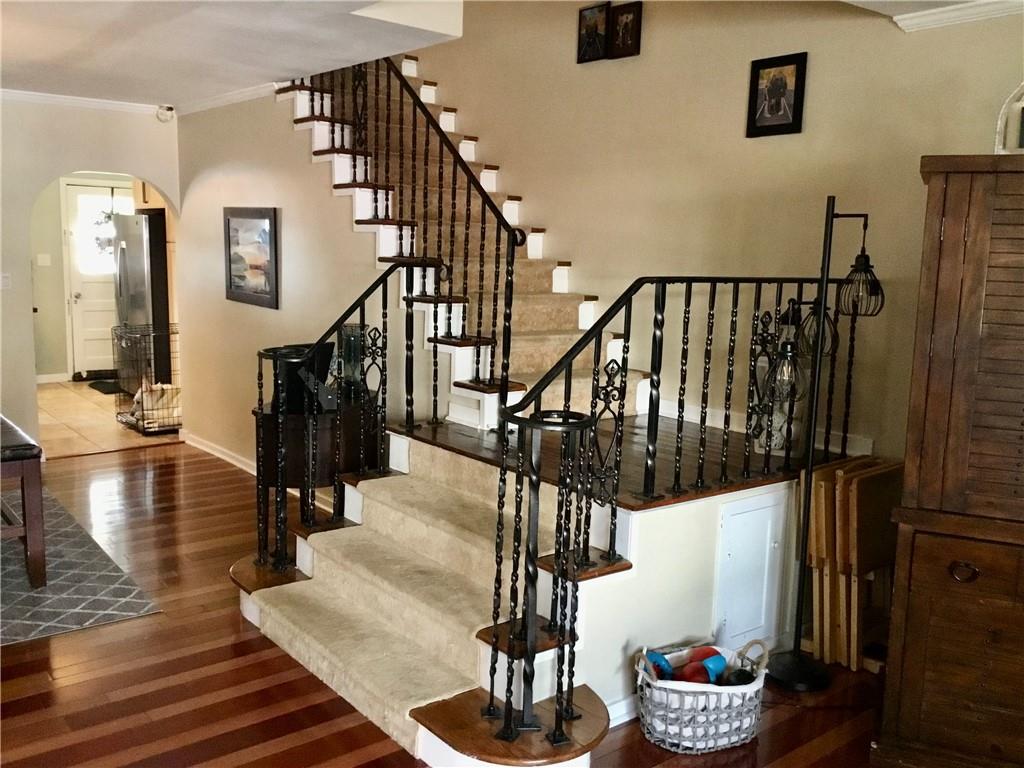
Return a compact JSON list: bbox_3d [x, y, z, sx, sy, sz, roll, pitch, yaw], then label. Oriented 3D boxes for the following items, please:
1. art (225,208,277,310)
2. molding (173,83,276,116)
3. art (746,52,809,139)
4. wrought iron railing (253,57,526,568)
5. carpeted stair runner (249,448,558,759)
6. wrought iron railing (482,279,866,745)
[{"bbox_3d":[-1.704,-0.826,5.936,0.030,0.618,0.812,-4,10,-38],"label":"art"},{"bbox_3d":[-1.961,-1.890,6.123,0.070,0.077,1.743,-4,10,-38],"label":"molding"},{"bbox_3d":[1.157,-1.268,4.038,0.025,0.338,0.292,-4,10,-38],"label":"art"},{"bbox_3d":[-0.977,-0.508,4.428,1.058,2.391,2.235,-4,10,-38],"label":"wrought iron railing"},{"bbox_3d":[-0.377,0.675,3.328,0.715,0.723,1.147,-4,10,-38],"label":"carpeted stair runner"},{"bbox_3d":[0.736,0.286,3.090,2.019,1.278,0.328,-4,10,-38],"label":"wrought iron railing"}]

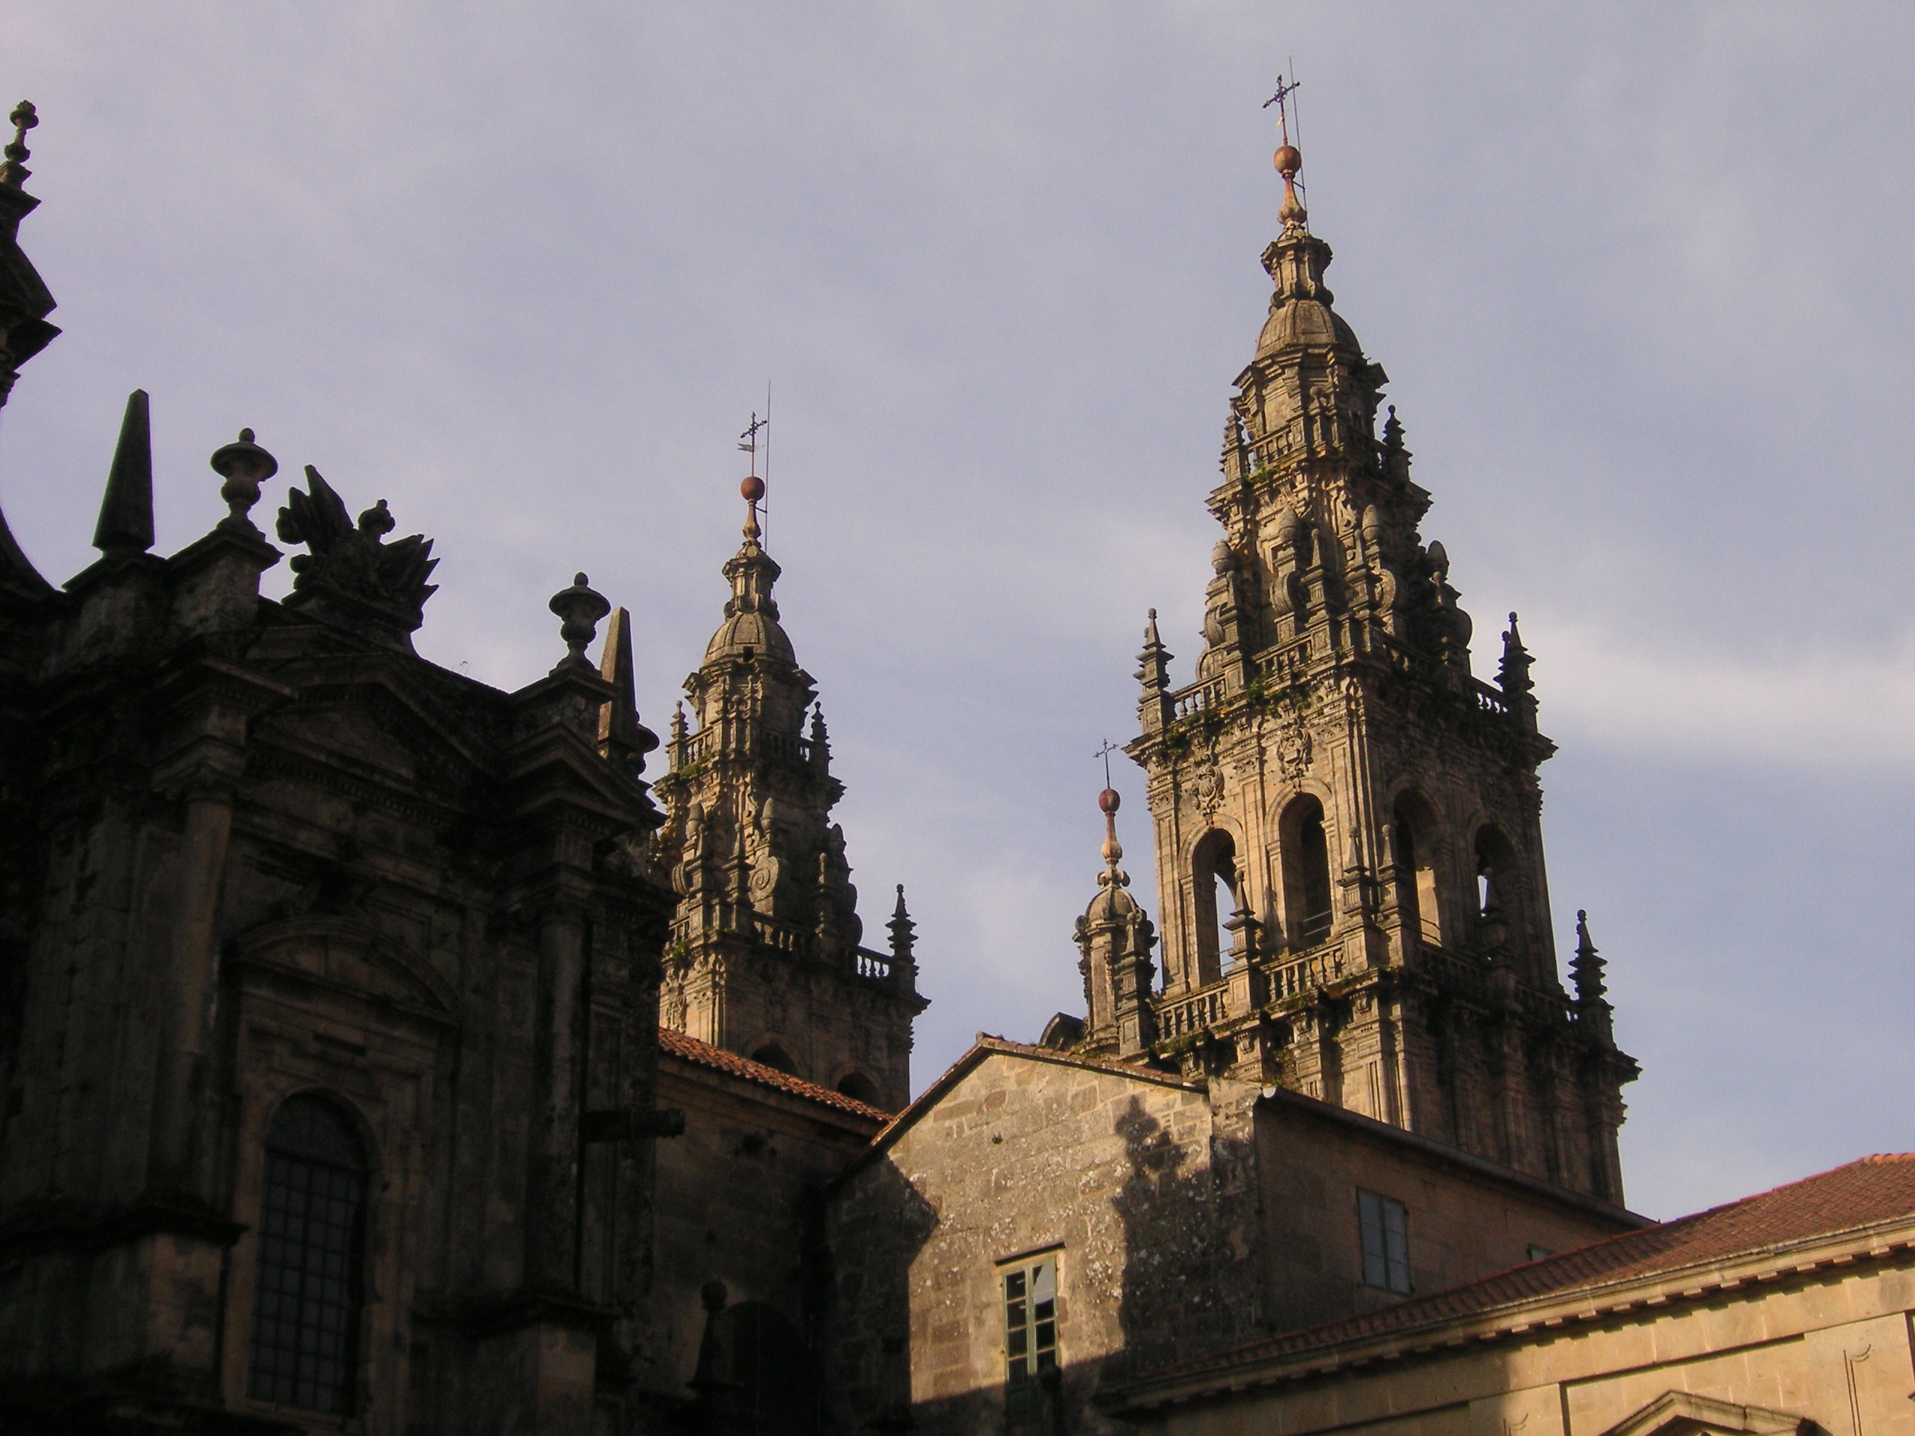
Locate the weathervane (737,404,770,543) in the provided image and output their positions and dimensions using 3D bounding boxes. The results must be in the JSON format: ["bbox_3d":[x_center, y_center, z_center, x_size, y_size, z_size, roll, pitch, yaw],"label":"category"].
[{"bbox_3d":[-8.359,-9.930,120.082,1.500,6.200,1.000,-22,-32,37],"label":"weathervane"}]

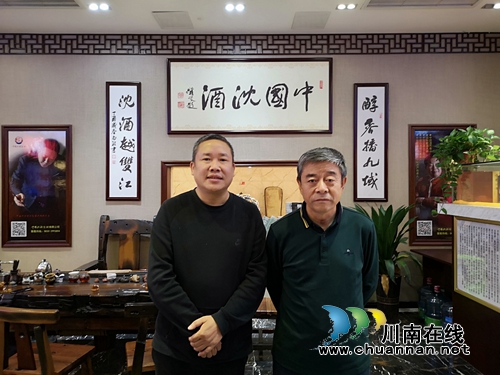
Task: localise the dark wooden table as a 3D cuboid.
[{"bbox_3d":[-0.850,1.155,3.220,2.050,0.750,0.850,0,0,0],"label":"dark wooden table"}]

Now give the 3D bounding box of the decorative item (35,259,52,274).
[{"bbox_3d":[-1.822,0.699,3.450,0.150,0.150,0.140,0,0,0],"label":"decorative item"}]

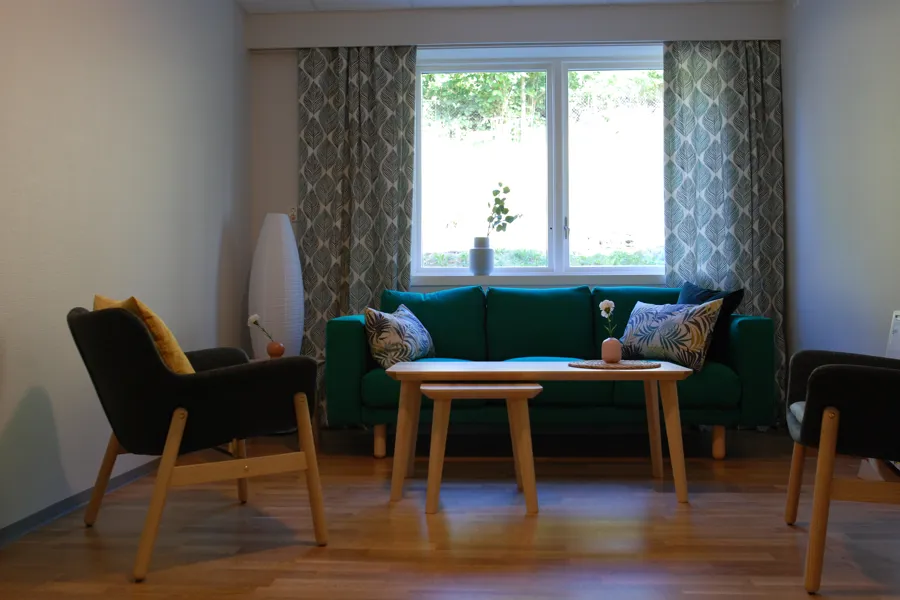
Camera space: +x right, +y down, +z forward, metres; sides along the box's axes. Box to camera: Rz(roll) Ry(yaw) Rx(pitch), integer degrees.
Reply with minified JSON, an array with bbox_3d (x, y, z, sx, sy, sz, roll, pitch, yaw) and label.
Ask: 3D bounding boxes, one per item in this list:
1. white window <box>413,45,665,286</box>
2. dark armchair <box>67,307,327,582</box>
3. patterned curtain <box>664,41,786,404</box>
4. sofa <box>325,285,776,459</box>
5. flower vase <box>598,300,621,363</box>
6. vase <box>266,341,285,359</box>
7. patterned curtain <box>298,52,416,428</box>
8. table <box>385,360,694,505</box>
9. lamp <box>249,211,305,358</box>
[{"bbox_3d":[0.656,-0.861,4.800,1.792,1.549,0.140,0,-1,2],"label":"white window"},{"bbox_3d":[-0.865,0.398,2.439,0.670,0.750,0.710,0,-1,-36],"label":"dark armchair"},{"bbox_3d":[1.677,-0.408,4.568,0.710,2.354,0.140,0,-1,2],"label":"patterned curtain"},{"bbox_3d":[0.491,0.351,4.027,2.130,0.860,0.890,0,-1,3],"label":"sofa"},{"bbox_3d":[0.678,0.134,3.180,0.090,0.263,0.085,0,-1,3],"label":"flower vase"},{"bbox_3d":[-0.890,0.260,3.830,0.090,0.091,0.090,0,-1,2],"label":"vase"},{"bbox_3d":[-0.575,-0.395,4.658,0.730,2.356,0.140,0,-1,2],"label":"patterned curtain"},{"bbox_3d":[0.348,0.523,3.098,1.180,0.500,0.500,0,-1,3],"label":"table"},{"bbox_3d":[-1.060,0.130,4.593,0.335,1.333,0.335,0,-1,2],"label":"lamp"}]

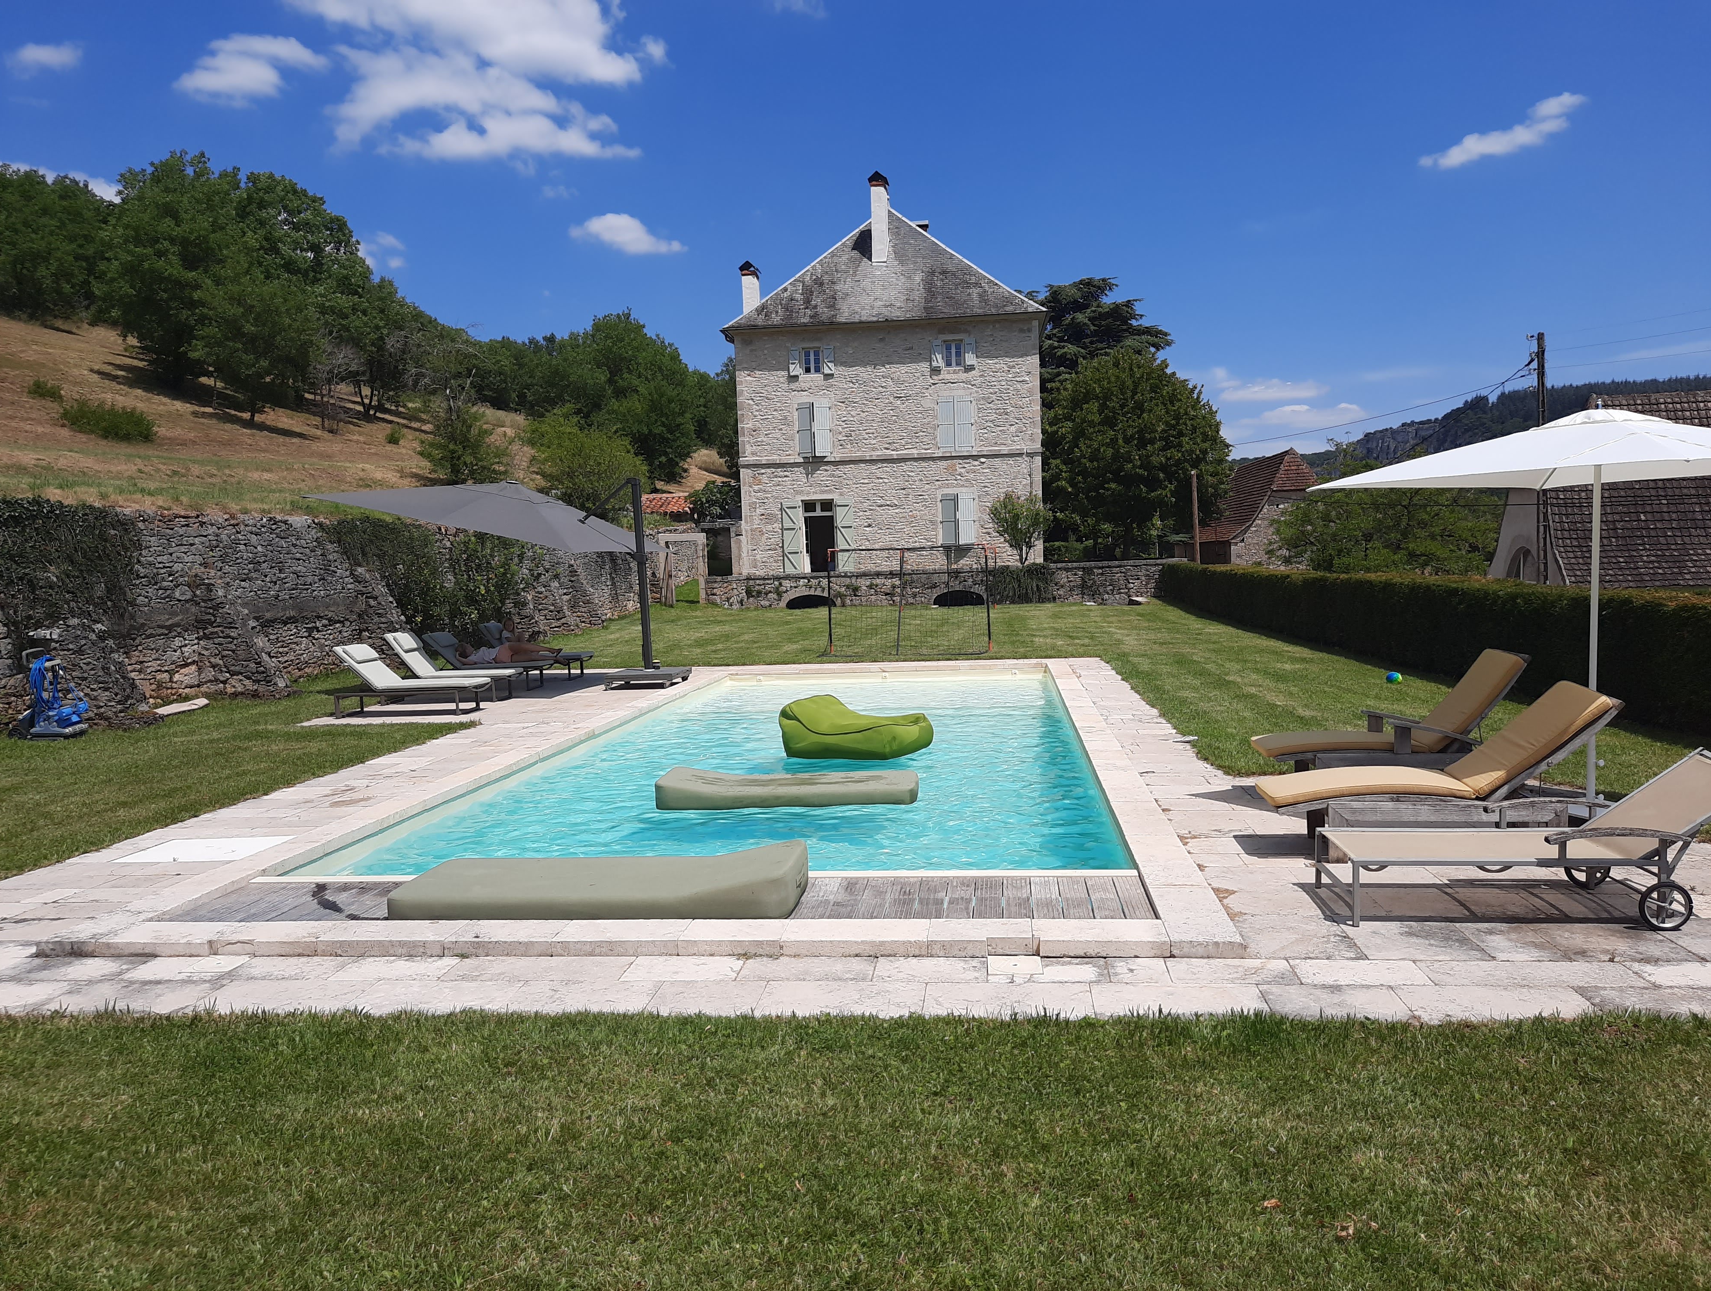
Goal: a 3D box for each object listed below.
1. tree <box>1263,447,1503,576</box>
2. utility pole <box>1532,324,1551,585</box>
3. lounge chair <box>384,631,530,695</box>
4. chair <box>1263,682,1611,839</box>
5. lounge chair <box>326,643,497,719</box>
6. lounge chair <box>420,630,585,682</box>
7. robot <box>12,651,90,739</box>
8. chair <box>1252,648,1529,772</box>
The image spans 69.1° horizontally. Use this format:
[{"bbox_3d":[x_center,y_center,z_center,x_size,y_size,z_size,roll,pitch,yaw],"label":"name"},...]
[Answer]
[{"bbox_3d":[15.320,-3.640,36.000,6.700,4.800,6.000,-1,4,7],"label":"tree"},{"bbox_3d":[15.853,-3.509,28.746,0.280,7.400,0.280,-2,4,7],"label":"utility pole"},{"bbox_3d":[-5.223,0.263,16.359,1.784,0.913,0.685,-1,4,7],"label":"lounge chair"},{"bbox_3d":[3.211,0.705,7.028,1.827,0.913,0.718,-1,4,7],"label":"chair"},{"bbox_3d":[-5.603,0.426,15.730,1.842,0.871,0.660,-2,4,3],"label":"lounge chair"},{"bbox_3d":[-5.464,0.232,18.571,1.858,0.871,0.660,-2,4,2],"label":"lounge chair"},{"bbox_3d":[-9.359,0.561,14.478,0.540,0.990,0.470,-1,4,11],"label":"robot"},{"bbox_3d":[3.793,0.528,8.924,1.773,0.968,0.718,-1,4,7],"label":"chair"}]

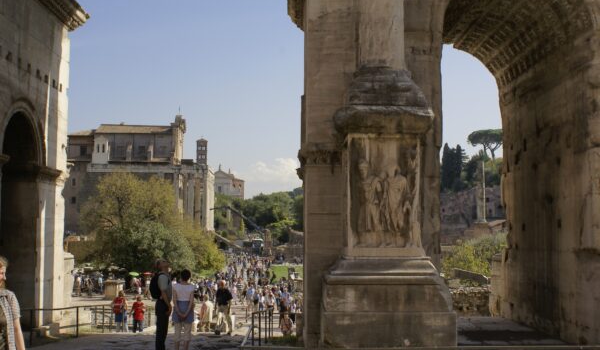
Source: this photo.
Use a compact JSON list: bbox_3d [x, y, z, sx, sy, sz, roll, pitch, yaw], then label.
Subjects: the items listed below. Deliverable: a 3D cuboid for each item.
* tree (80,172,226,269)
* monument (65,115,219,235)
[{"bbox_3d":[-14.698,4.800,69.852,14.500,10.142,12.500,0,-5,0],"label":"tree"},{"bbox_3d":[-39.757,1.638,183.601,38.000,31.822,24.000,0,-5,-2],"label":"monument"}]

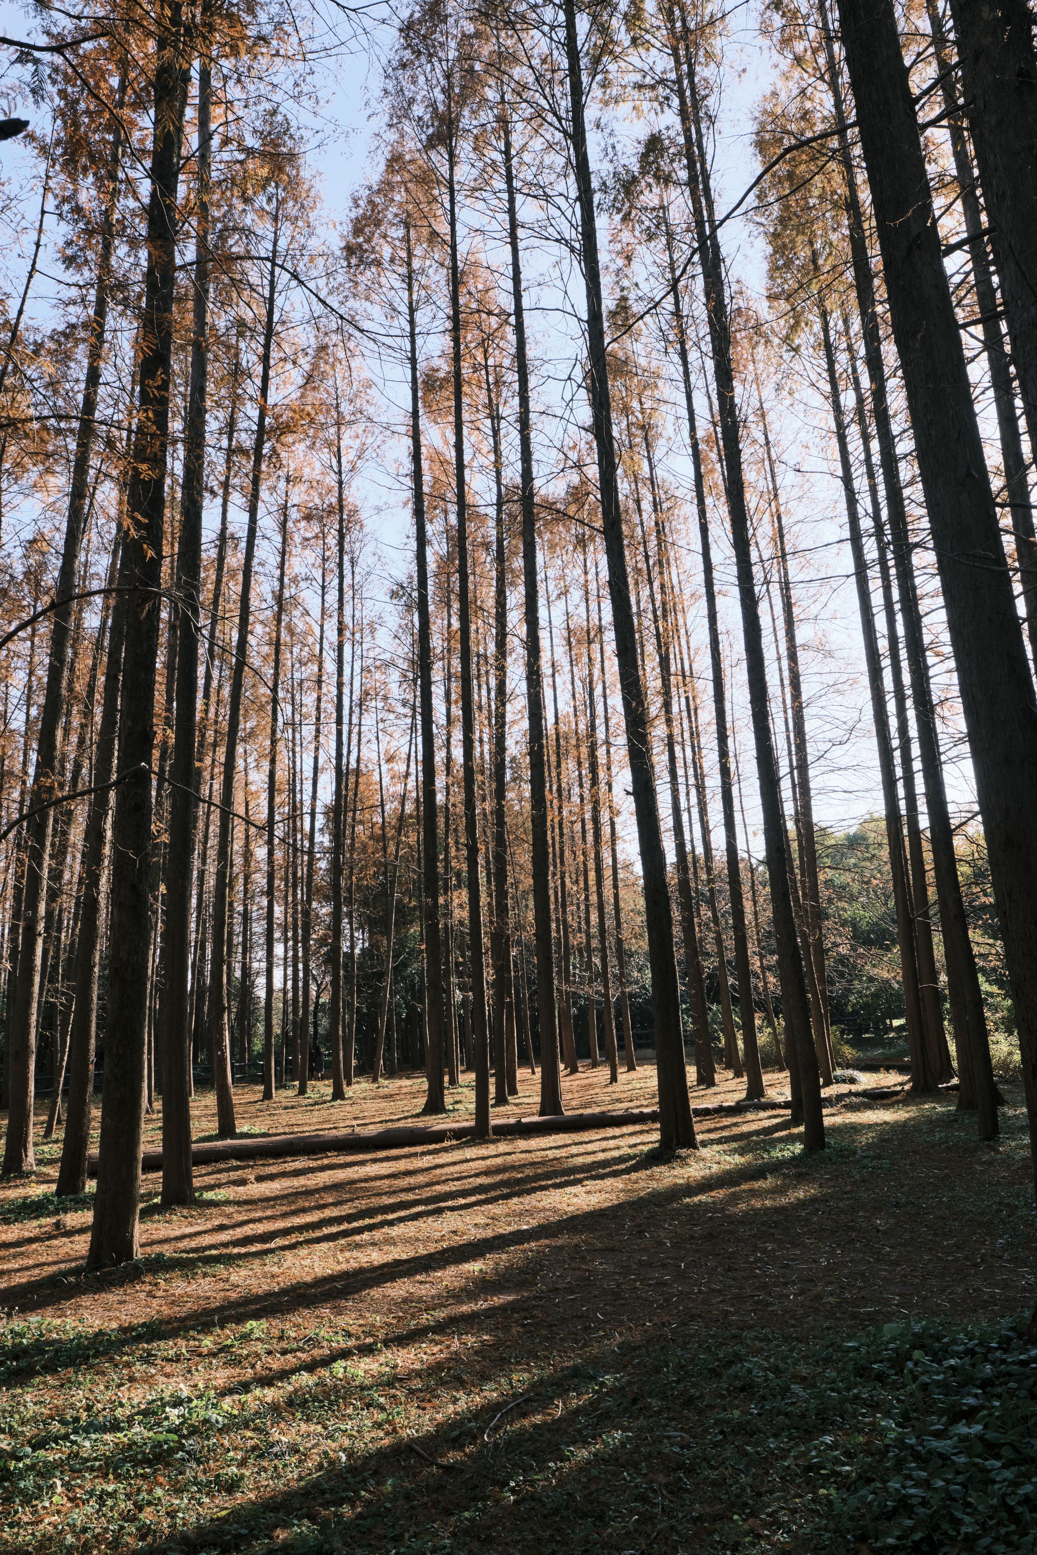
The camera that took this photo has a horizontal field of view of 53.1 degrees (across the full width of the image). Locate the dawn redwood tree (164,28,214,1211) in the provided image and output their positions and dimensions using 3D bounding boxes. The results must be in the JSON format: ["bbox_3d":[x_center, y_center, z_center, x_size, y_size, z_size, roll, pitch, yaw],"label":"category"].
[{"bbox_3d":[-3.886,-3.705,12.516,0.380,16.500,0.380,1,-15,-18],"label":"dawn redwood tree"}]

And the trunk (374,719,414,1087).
[{"bbox_3d":[-5.198,4.506,43.876,0.340,15.820,0.340,6,-16,-6],"label":"trunk"}]

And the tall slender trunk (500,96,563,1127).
[{"bbox_3d":[0.147,-5.413,23.686,0.480,25.050,0.451,-3,-15,1],"label":"tall slender trunk"}]

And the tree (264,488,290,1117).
[{"bbox_3d":[-7.506,-0.423,32.468,0.350,19.990,0.350,2,-15,-13],"label":"tree"}]

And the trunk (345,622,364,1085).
[{"bbox_3d":[-7.036,2.706,45.123,0.392,20.520,0.368,1,-15,-9],"label":"trunk"}]

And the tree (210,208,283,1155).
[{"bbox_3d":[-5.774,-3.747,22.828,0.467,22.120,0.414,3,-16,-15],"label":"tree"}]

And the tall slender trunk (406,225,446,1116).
[{"bbox_3d":[-2.368,-3.915,25.087,0.450,22.830,0.450,-2,-15,-5],"label":"tall slender trunk"}]

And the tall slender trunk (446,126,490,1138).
[{"bbox_3d":[-1.088,-4.270,20.771,0.296,21.790,0.275,-2,-15,-3],"label":"tall slender trunk"}]

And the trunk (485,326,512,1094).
[{"bbox_3d":[-0.678,-2.484,28.862,0.357,22.210,0.332,-1,-15,-1],"label":"trunk"}]

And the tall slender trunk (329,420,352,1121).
[{"bbox_3d":[-5.399,-1.644,31.199,0.360,21.590,0.360,0,-15,-10],"label":"tall slender trunk"}]

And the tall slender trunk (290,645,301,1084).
[{"bbox_3d":[-10.502,3.511,48.598,0.388,20.900,0.369,0,-15,-12],"label":"tall slender trunk"}]

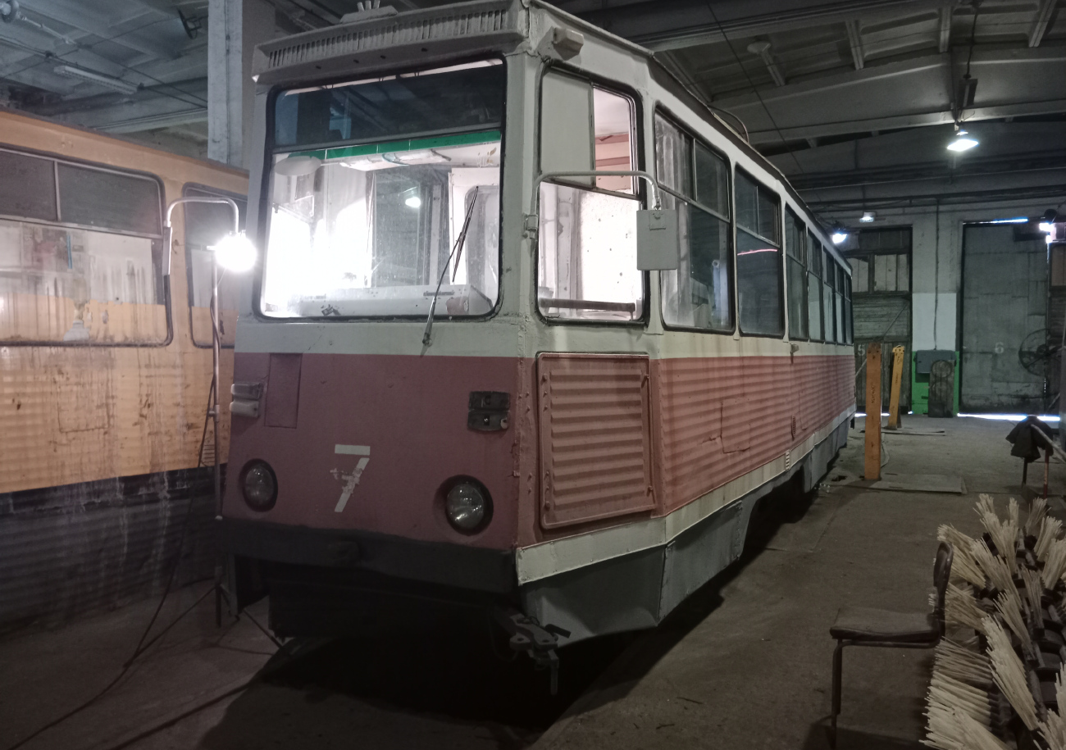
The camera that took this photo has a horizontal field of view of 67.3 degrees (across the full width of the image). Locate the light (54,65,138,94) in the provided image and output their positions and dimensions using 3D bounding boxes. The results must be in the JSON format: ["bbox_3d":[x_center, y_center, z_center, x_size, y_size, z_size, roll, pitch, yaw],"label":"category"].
[{"bbox_3d":[-6.840,-4.650,12.600,0.230,0.130,1.250,1,2,28],"label":"light"}]

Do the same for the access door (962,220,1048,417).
[{"bbox_3d":[11.770,-1.425,20.000,1.830,4.720,0.120,1,2,25],"label":"access door"}]

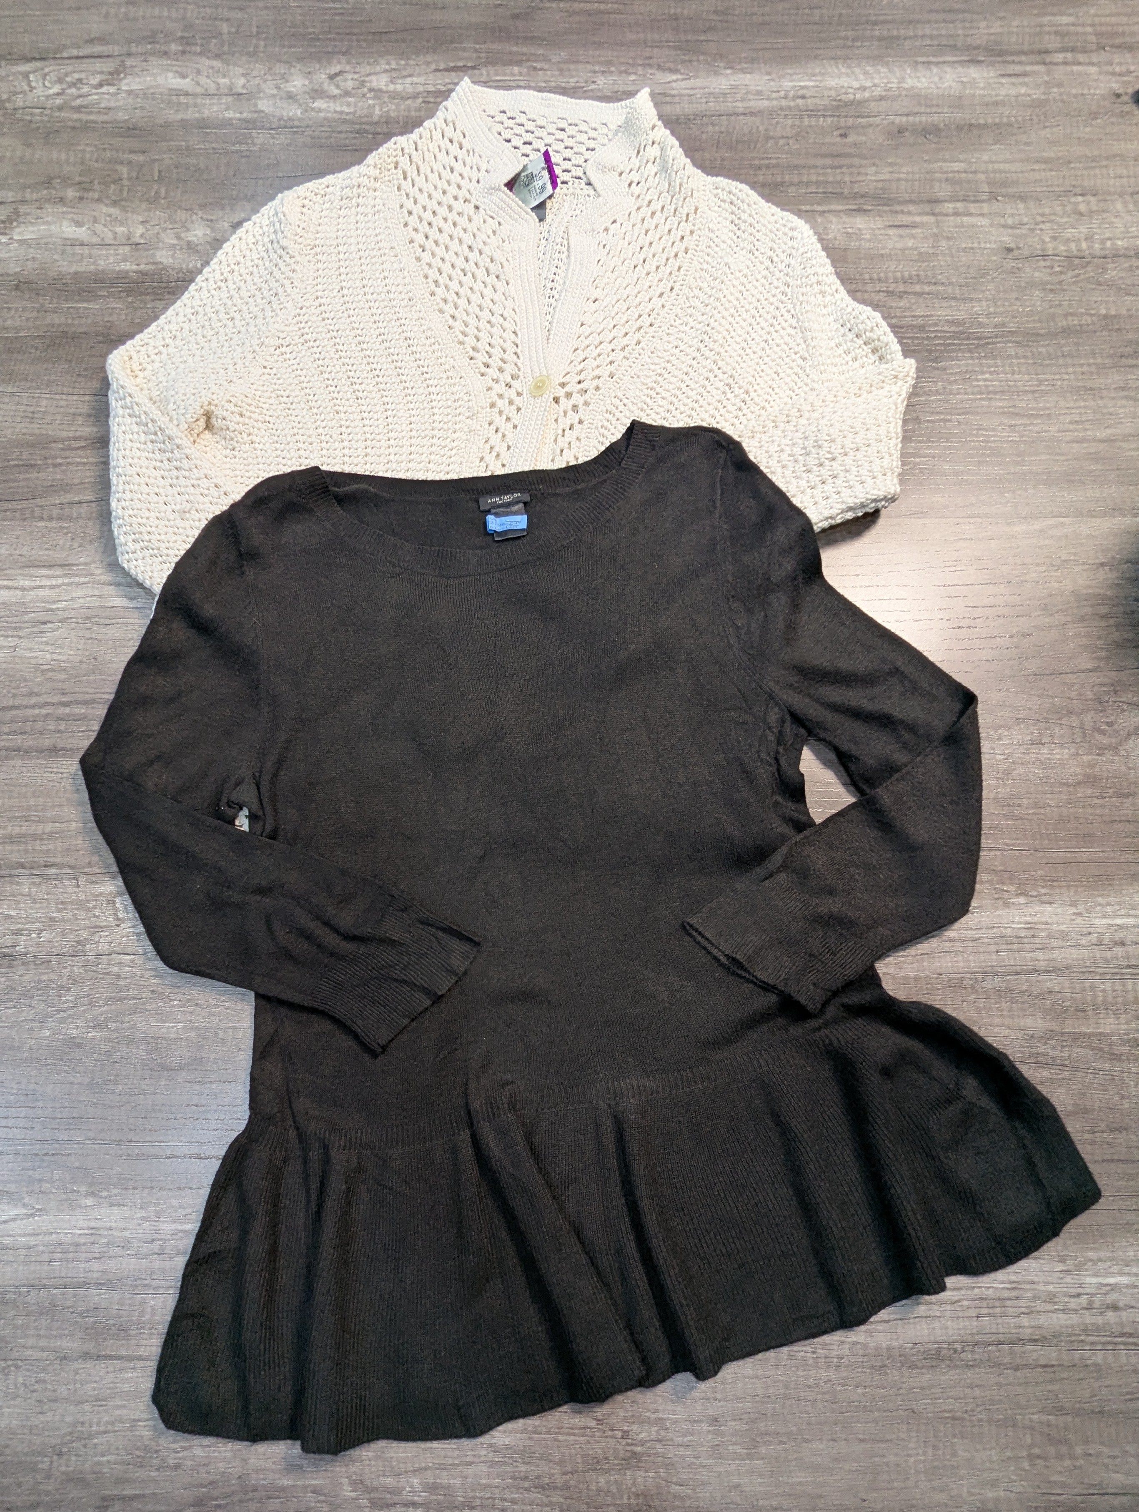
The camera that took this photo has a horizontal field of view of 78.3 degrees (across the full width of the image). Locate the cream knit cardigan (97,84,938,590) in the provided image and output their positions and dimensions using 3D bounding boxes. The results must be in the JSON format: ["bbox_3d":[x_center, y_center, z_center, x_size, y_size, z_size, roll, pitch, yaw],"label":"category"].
[{"bbox_3d":[-0.056,-0.282,0.587,0.690,0.055,0.731,2,79,0],"label":"cream knit cardigan"}]

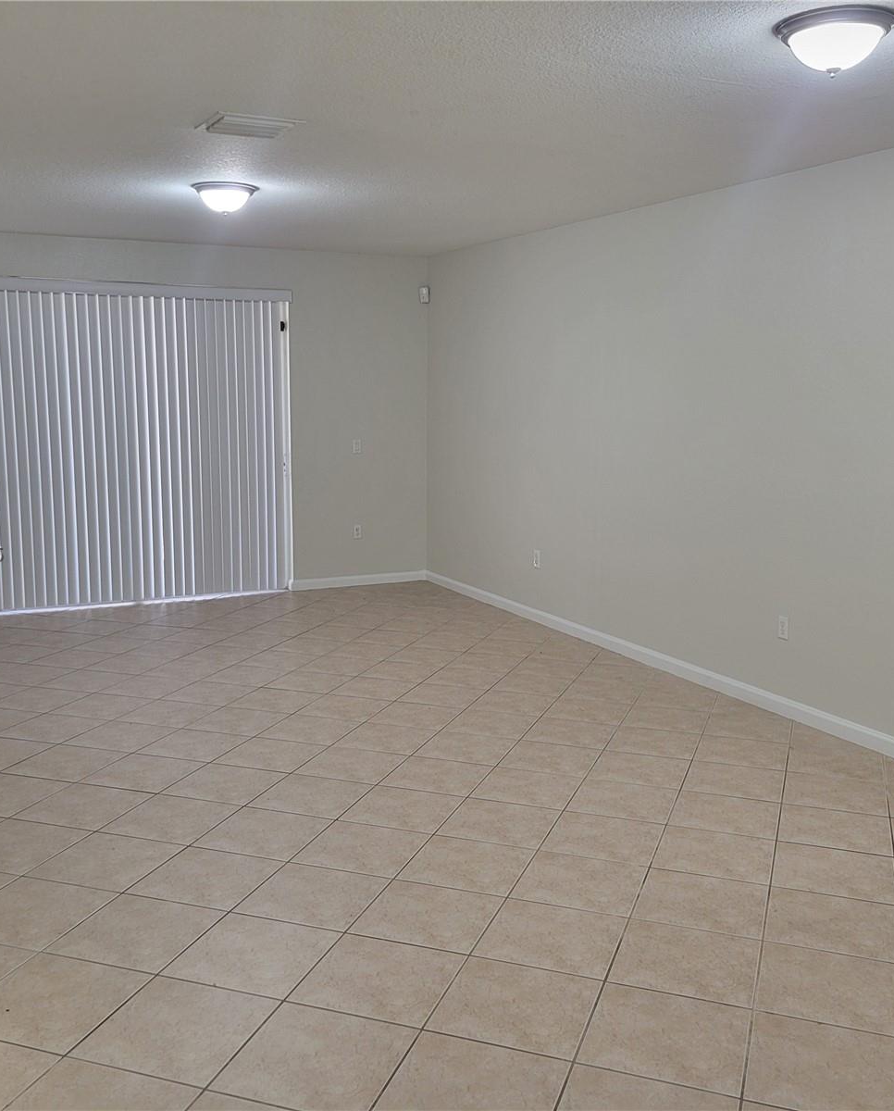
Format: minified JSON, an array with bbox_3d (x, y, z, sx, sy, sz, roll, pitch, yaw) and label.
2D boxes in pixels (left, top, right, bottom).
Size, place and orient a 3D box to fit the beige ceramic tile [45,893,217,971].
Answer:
[{"bbox_3d":[-0.951,1.161,3.423,0.400,0.010,0.400,3,9,19],"label":"beige ceramic tile"}]

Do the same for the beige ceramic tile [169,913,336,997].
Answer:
[{"bbox_3d":[-0.578,1.203,3.373,0.405,0.010,0.405,3,9,19],"label":"beige ceramic tile"}]

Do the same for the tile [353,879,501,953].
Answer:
[{"bbox_3d":[-0.054,1.172,3.606,0.404,0.010,0.404,3,9,19],"label":"tile"}]

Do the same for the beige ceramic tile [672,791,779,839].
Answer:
[{"bbox_3d":[1.115,1.036,4.459,0.395,0.010,0.395,3,9,19],"label":"beige ceramic tile"}]

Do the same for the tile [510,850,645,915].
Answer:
[{"bbox_3d":[0.463,1.126,3.835,0.395,0.010,0.395,3,9,19],"label":"tile"}]

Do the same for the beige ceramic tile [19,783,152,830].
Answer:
[{"bbox_3d":[-1.466,1.020,4.537,0.405,0.010,0.405,3,9,19],"label":"beige ceramic tile"}]

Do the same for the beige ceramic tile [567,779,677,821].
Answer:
[{"bbox_3d":[0.738,1.022,4.642,0.405,0.010,0.405,3,9,19],"label":"beige ceramic tile"}]

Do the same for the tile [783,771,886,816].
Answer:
[{"bbox_3d":[1.625,0.993,4.645,0.400,0.010,0.400,3,9,19],"label":"tile"}]

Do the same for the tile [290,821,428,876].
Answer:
[{"bbox_3d":[-0.309,1.088,4.144,0.405,0.010,0.405,3,9,19],"label":"tile"}]

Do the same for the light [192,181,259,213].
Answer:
[{"bbox_3d":[-1.171,-1.889,5.885,0.350,0.140,0.350,0,9,0],"label":"light"}]

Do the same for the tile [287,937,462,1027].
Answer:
[{"bbox_3d":[-0.190,1.226,3.243,0.405,0.010,0.405,3,9,19],"label":"tile"}]

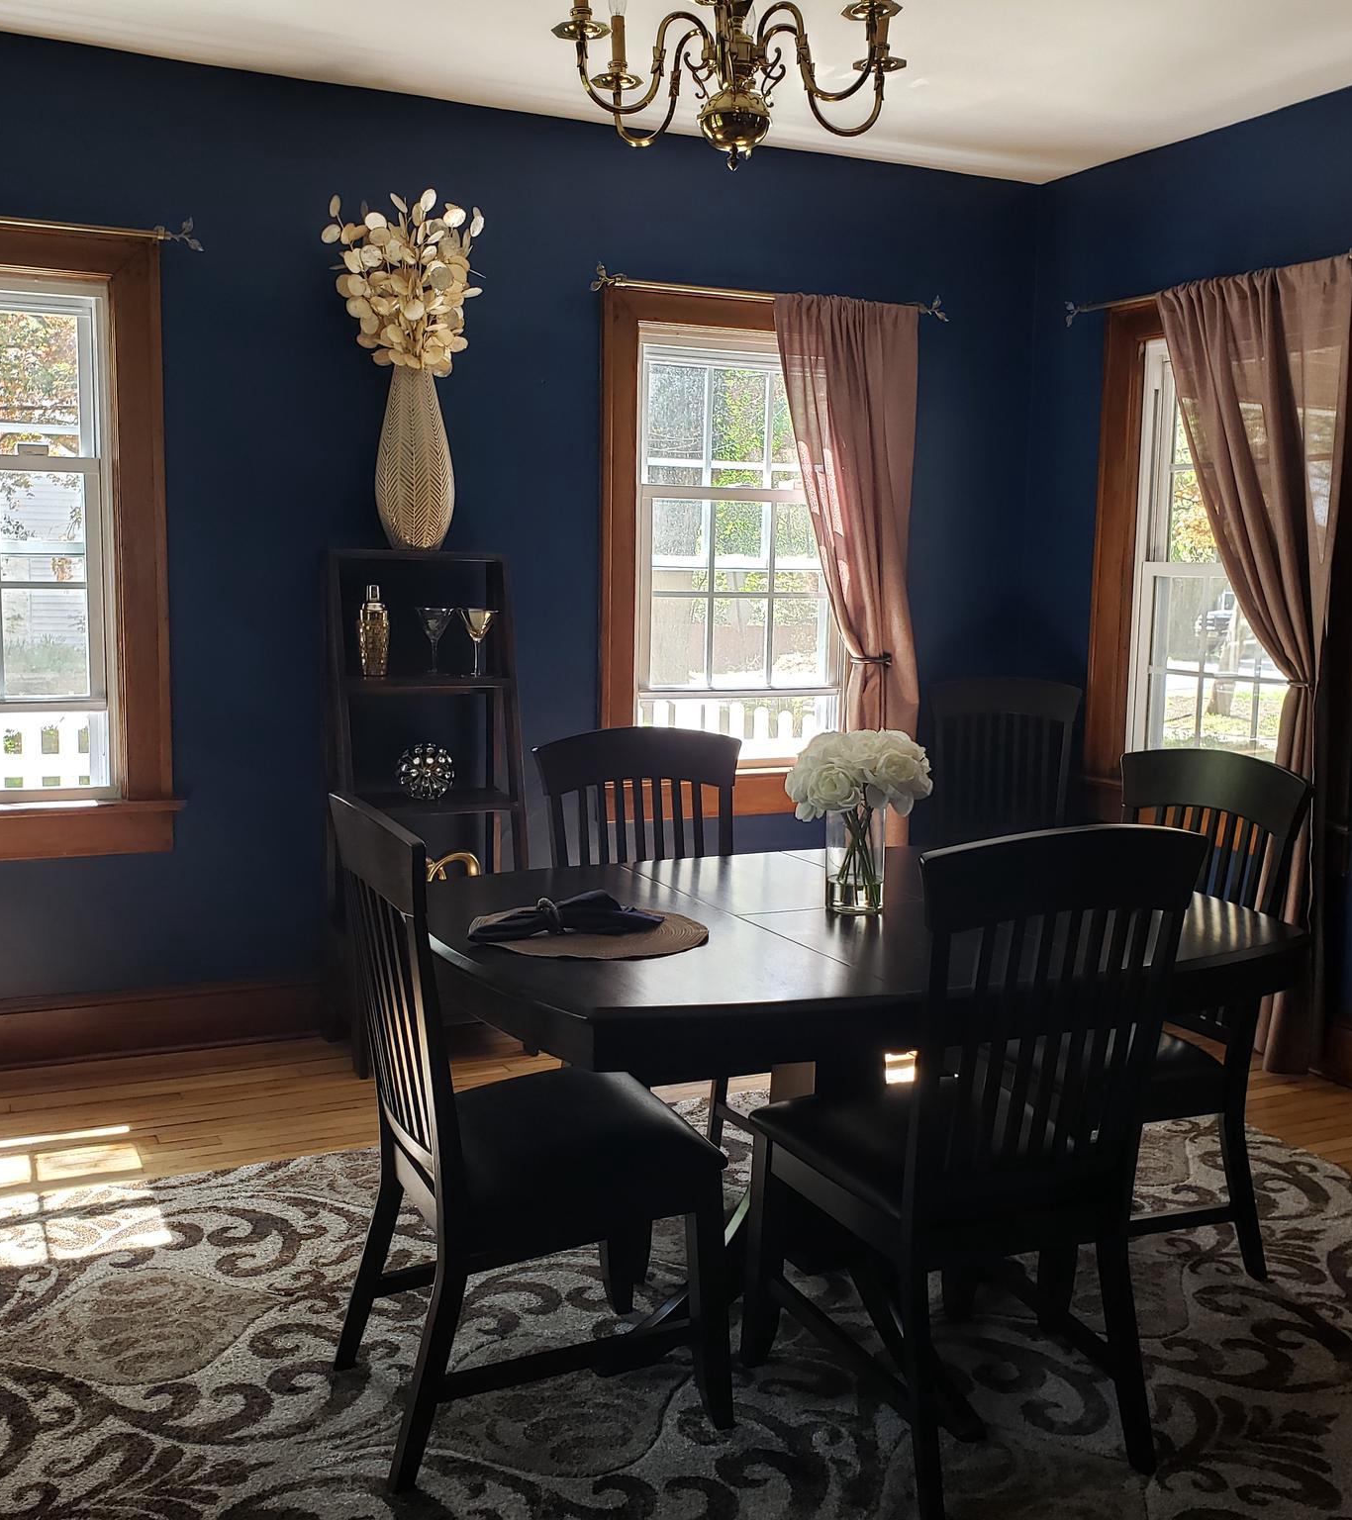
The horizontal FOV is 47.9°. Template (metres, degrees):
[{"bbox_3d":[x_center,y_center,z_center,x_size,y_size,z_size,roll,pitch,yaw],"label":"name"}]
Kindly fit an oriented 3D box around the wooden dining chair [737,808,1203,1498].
[{"bbox_3d":[0.457,0.573,2.439,0.510,1.010,0.570,-2,7,-25],"label":"wooden dining chair"}]

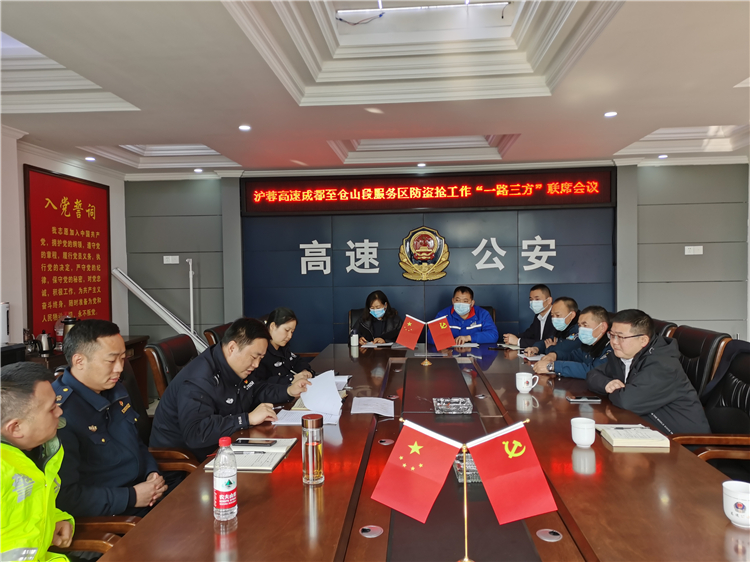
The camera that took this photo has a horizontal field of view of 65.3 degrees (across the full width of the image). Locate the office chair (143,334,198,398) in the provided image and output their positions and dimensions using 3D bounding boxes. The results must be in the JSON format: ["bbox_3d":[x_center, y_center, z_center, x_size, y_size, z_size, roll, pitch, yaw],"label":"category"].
[{"bbox_3d":[-0.732,0.837,2.833,0.640,1.090,0.620,-1,2,7],"label":"office chair"}]

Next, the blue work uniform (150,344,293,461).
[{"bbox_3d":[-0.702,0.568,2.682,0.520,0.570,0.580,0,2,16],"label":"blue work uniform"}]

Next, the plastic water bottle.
[{"bbox_3d":[-0.410,0.538,1.596,0.065,0.220,0.065,-1,1,-15],"label":"plastic water bottle"}]

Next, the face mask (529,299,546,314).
[{"bbox_3d":[1.299,0.204,4.676,0.090,0.125,0.145,-2,2,-33],"label":"face mask"}]

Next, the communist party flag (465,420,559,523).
[{"bbox_3d":[0.320,0.453,1.362,0.142,0.212,0.020,-22,1,9],"label":"communist party flag"}]

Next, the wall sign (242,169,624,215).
[{"bbox_3d":[0.521,-0.931,6.145,3.922,0.419,0.090,-1,1,4],"label":"wall sign"}]

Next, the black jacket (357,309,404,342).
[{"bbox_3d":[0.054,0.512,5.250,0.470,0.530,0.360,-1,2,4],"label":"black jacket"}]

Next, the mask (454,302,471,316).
[{"bbox_3d":[0.751,0.244,5.017,0.150,0.120,0.085,-1,1,11],"label":"mask"}]

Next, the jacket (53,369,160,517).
[{"bbox_3d":[-0.895,0.588,1.998,0.330,0.590,0.480,-1,2,12],"label":"jacket"}]

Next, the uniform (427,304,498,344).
[{"bbox_3d":[0.781,0.500,5.192,0.620,0.560,0.480,-1,1,7],"label":"uniform"}]

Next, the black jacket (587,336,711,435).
[{"bbox_3d":[1.332,0.550,2.787,0.490,0.550,0.540,-1,1,-17],"label":"black jacket"}]

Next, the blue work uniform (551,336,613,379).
[{"bbox_3d":[1.407,0.577,3.685,0.500,0.500,0.530,-1,1,-15],"label":"blue work uniform"}]

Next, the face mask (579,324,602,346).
[{"bbox_3d":[1.330,0.339,3.600,0.100,0.115,0.145,-2,2,-18],"label":"face mask"}]

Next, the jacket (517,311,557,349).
[{"bbox_3d":[1.391,0.502,4.845,0.370,0.550,0.460,-2,2,-26],"label":"jacket"}]

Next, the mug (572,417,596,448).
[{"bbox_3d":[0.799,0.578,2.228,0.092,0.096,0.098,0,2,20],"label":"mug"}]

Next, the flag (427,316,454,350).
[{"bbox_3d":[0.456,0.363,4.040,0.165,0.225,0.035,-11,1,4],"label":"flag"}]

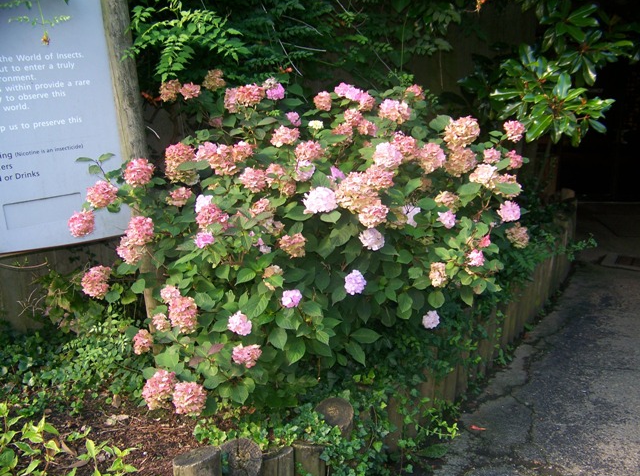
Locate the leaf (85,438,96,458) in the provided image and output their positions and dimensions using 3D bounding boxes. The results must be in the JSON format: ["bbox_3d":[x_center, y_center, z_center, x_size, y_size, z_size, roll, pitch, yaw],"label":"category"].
[{"bbox_3d":[-0.653,0.599,1.840,0.030,0.055,0.030,-11,22,-22],"label":"leaf"}]

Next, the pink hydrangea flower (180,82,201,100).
[{"bbox_3d":[-0.524,-0.593,2.620,0.080,0.068,0.080,-6,21,-10],"label":"pink hydrangea flower"}]

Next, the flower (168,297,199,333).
[{"bbox_3d":[-0.506,0.287,2.400,0.111,0.141,0.111,-6,21,-13],"label":"flower"}]

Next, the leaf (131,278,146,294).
[{"bbox_3d":[-0.673,0.180,2.400,0.056,0.050,0.045,-8,19,-16],"label":"leaf"}]

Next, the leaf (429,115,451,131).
[{"bbox_3d":[0.517,-0.500,2.800,0.095,0.076,0.030,0,-25,0],"label":"leaf"}]

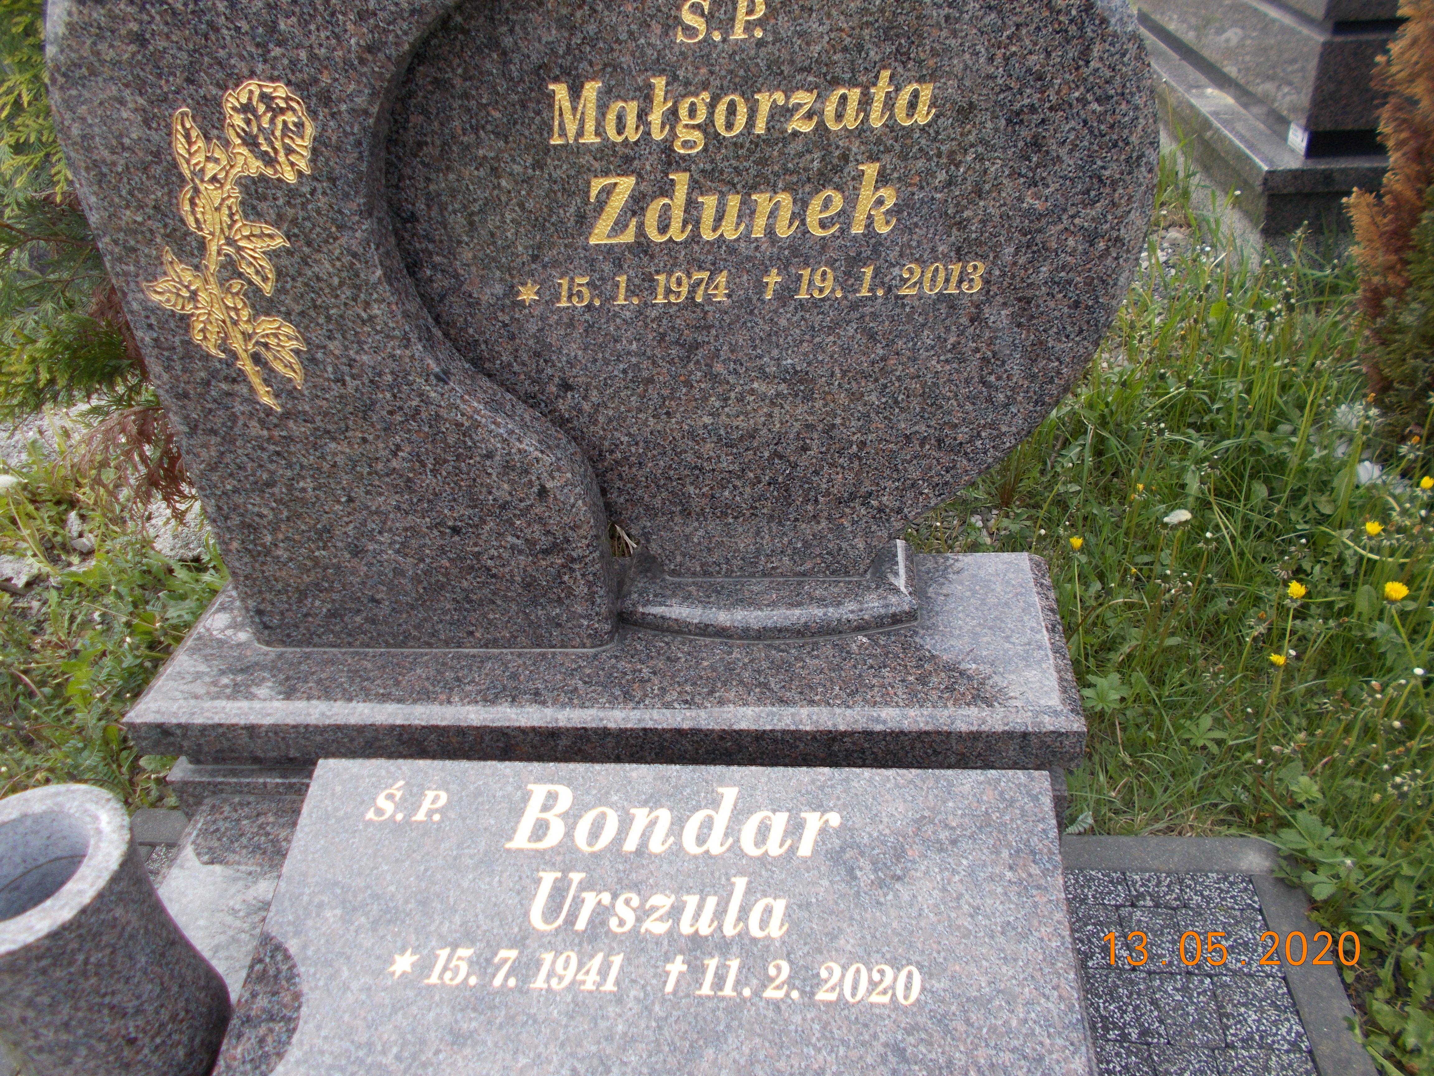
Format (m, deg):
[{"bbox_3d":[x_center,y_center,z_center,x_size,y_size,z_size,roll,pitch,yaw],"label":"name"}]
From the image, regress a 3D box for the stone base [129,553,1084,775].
[{"bbox_3d":[-0.152,0.148,1.413,1.170,0.076,0.314,-1,36,8],"label":"stone base"}]

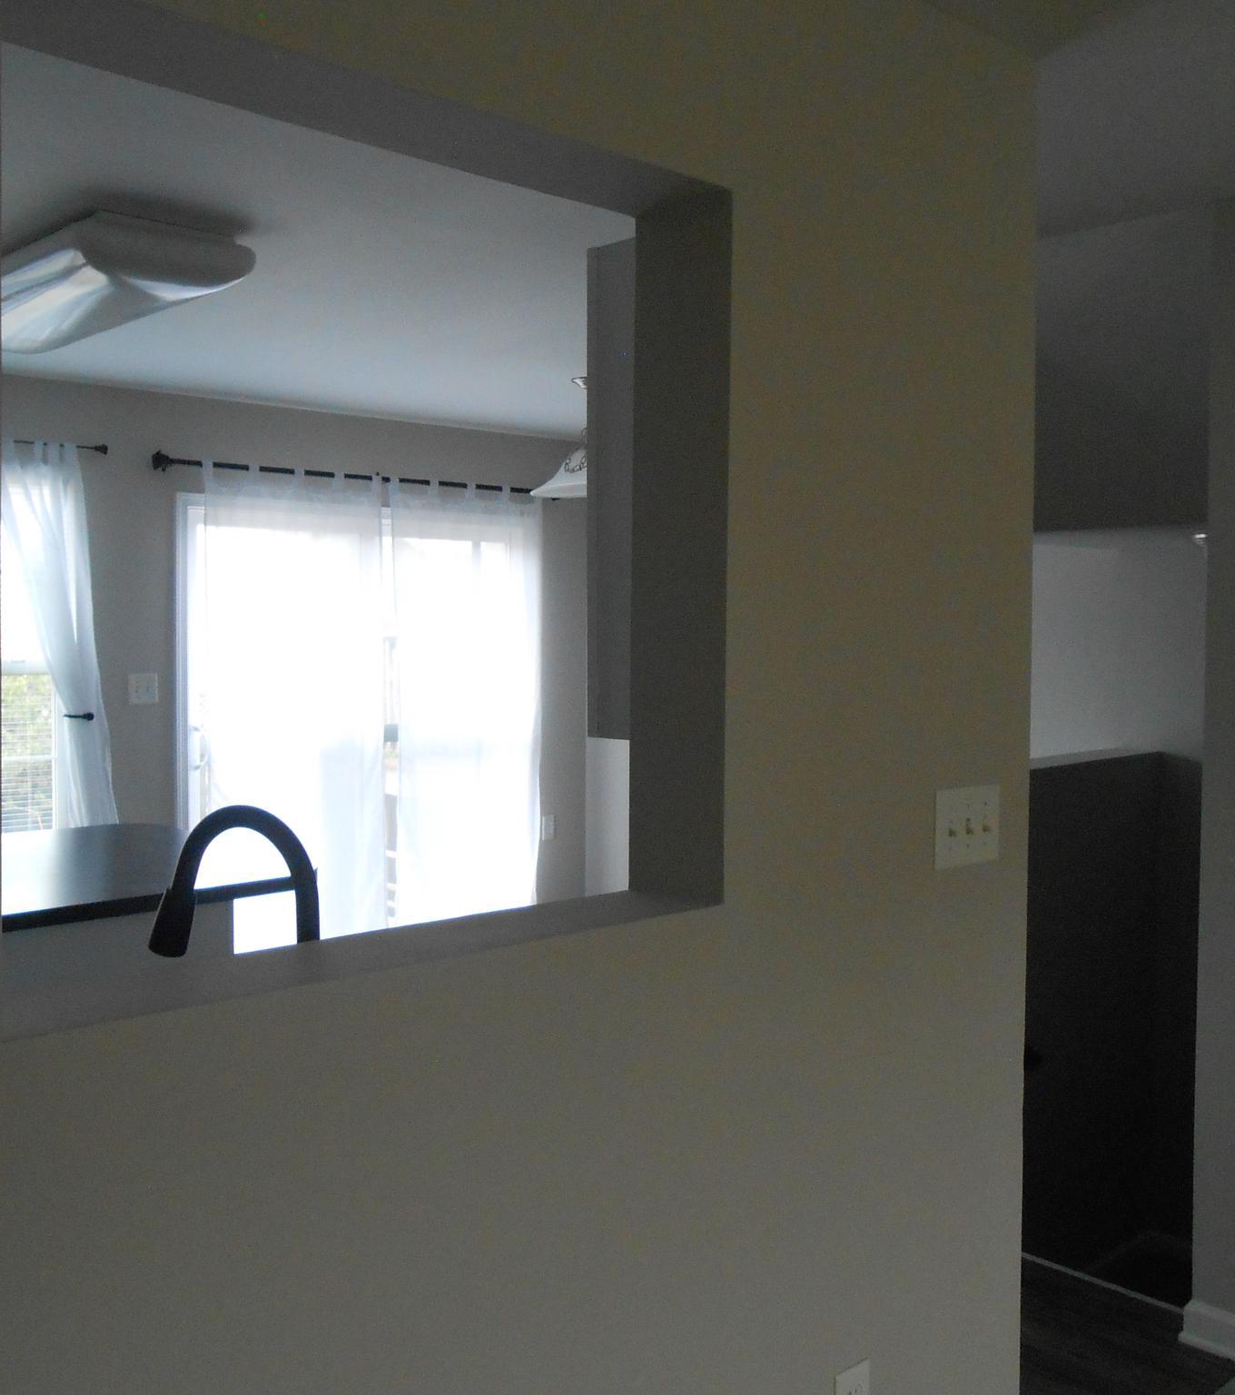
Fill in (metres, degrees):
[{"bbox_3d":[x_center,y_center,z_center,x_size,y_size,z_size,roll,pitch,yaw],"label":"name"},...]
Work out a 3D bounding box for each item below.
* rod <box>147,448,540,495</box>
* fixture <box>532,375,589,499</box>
[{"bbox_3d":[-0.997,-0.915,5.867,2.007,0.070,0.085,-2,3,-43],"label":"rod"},{"bbox_3d":[-0.095,-0.926,5.019,0.420,0.425,0.420,0,3,0],"label":"fixture"}]

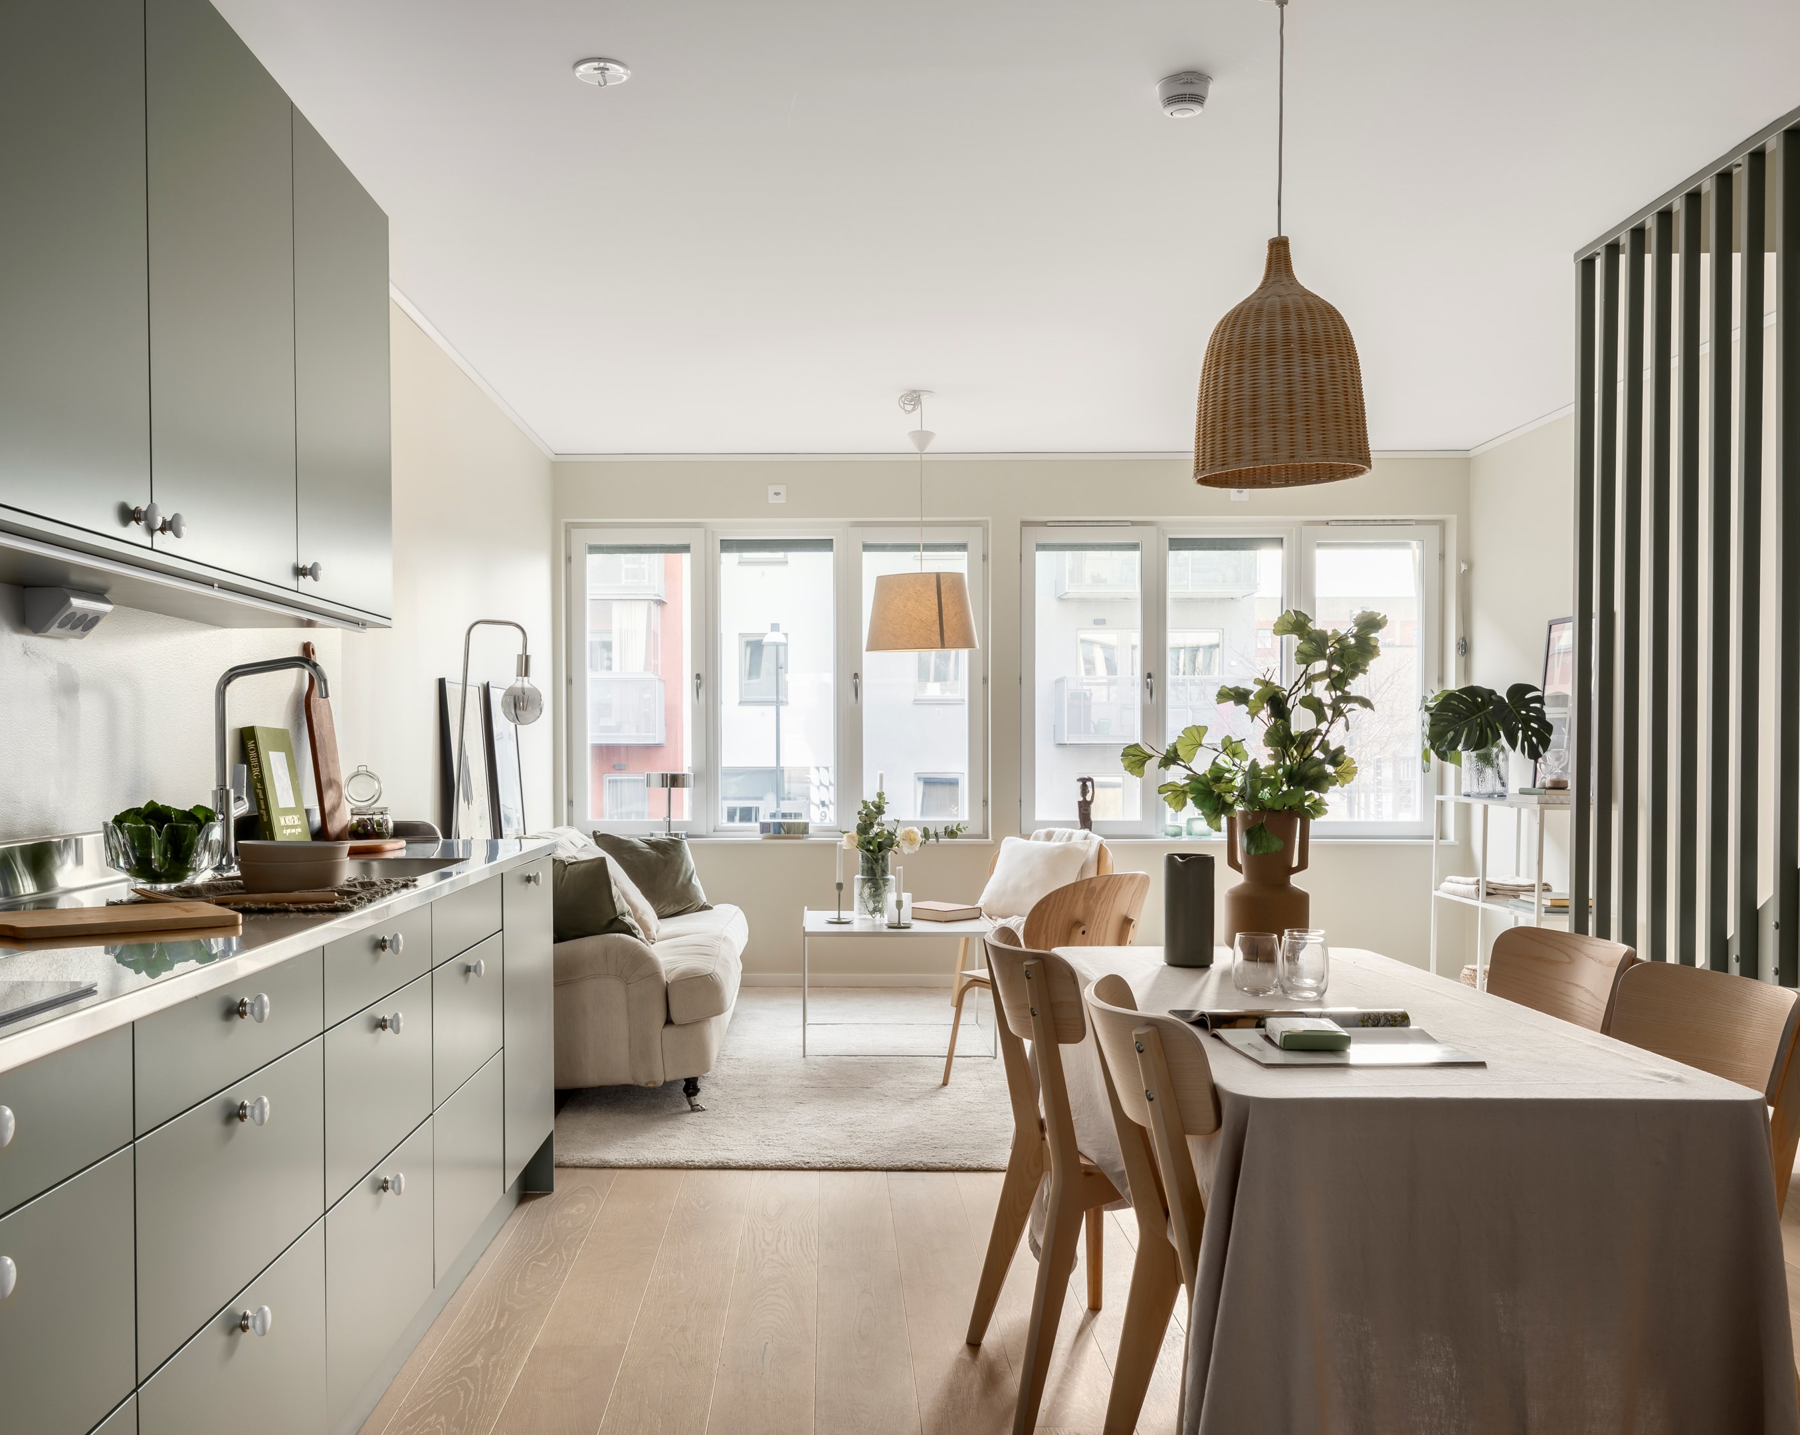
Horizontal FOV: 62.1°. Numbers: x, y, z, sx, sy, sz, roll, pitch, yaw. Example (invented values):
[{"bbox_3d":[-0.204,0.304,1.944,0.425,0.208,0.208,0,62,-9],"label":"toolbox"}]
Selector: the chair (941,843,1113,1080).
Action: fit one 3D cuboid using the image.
[{"bbox_3d":[0.570,0.891,6.350,0.580,0.770,0.660,-1,-1,41],"label":"chair"}]

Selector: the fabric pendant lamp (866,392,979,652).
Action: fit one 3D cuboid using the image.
[{"bbox_3d":[0.090,-0.770,5.900,0.440,1.030,0.440,0,-1,0],"label":"fabric pendant lamp"}]

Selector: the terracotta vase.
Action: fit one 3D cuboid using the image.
[{"bbox_3d":[0.733,0.335,2.994,0.172,0.297,0.165,0,-1,-3],"label":"terracotta vase"}]

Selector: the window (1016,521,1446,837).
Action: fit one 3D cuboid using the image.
[{"bbox_3d":[1.594,-0.173,7.170,2.000,1.510,0.120,0,-1,-1],"label":"window"}]

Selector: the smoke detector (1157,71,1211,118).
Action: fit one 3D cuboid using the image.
[{"bbox_3d":[0.588,-1.278,3.079,0.112,0.057,0.112,0,-1,-3],"label":"smoke detector"}]

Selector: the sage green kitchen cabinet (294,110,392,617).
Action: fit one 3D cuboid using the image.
[{"bbox_3d":[-1.295,-0.676,3.029,0.350,0.885,0.585,0,-1,-3],"label":"sage green kitchen cabinet"}]

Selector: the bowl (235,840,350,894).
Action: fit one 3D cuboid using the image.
[{"bbox_3d":[-1.071,0.262,2.638,0.200,0.082,0.190,0,-1,-3],"label":"bowl"}]

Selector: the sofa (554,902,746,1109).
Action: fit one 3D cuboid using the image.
[{"bbox_3d":[-1.070,0.854,5.660,0.940,0.820,2.100,0,-1,-3],"label":"sofa"}]

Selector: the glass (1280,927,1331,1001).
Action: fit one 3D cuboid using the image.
[{"bbox_3d":[0.674,0.413,2.490,0.084,0.110,0.084,0,-1,0],"label":"glass"}]

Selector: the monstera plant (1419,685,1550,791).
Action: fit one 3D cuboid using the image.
[{"bbox_3d":[2.537,0.091,6.466,0.520,0.460,0.400,0,-1,-3],"label":"monstera plant"}]

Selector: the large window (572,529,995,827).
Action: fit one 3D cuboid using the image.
[{"bbox_3d":[-0.571,-0.173,6.997,1.940,1.440,0.130,0,-1,-3],"label":"large window"}]

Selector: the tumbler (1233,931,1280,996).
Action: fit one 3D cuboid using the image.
[{"bbox_3d":[0.618,0.429,2.598,0.082,0.101,0.082,0,-1,-3],"label":"tumbler"}]

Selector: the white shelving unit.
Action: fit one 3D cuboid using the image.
[{"bbox_3d":[2.575,0.807,6.120,0.380,0.930,0.980,0,-1,-3],"label":"white shelving unit"}]

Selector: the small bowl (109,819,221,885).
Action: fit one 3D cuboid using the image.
[{"bbox_3d":[-1.327,0.248,2.700,0.197,0.120,0.197,0,-1,0],"label":"small bowl"}]

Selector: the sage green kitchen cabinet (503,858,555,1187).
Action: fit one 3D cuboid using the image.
[{"bbox_3d":[-1.184,0.715,3.621,0.570,0.710,0.570,0,-1,-3],"label":"sage green kitchen cabinet"}]

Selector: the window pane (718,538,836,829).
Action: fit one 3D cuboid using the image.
[{"bbox_3d":[-0.593,-0.161,7.170,0.570,1.400,0.080,0,-1,-1],"label":"window pane"}]

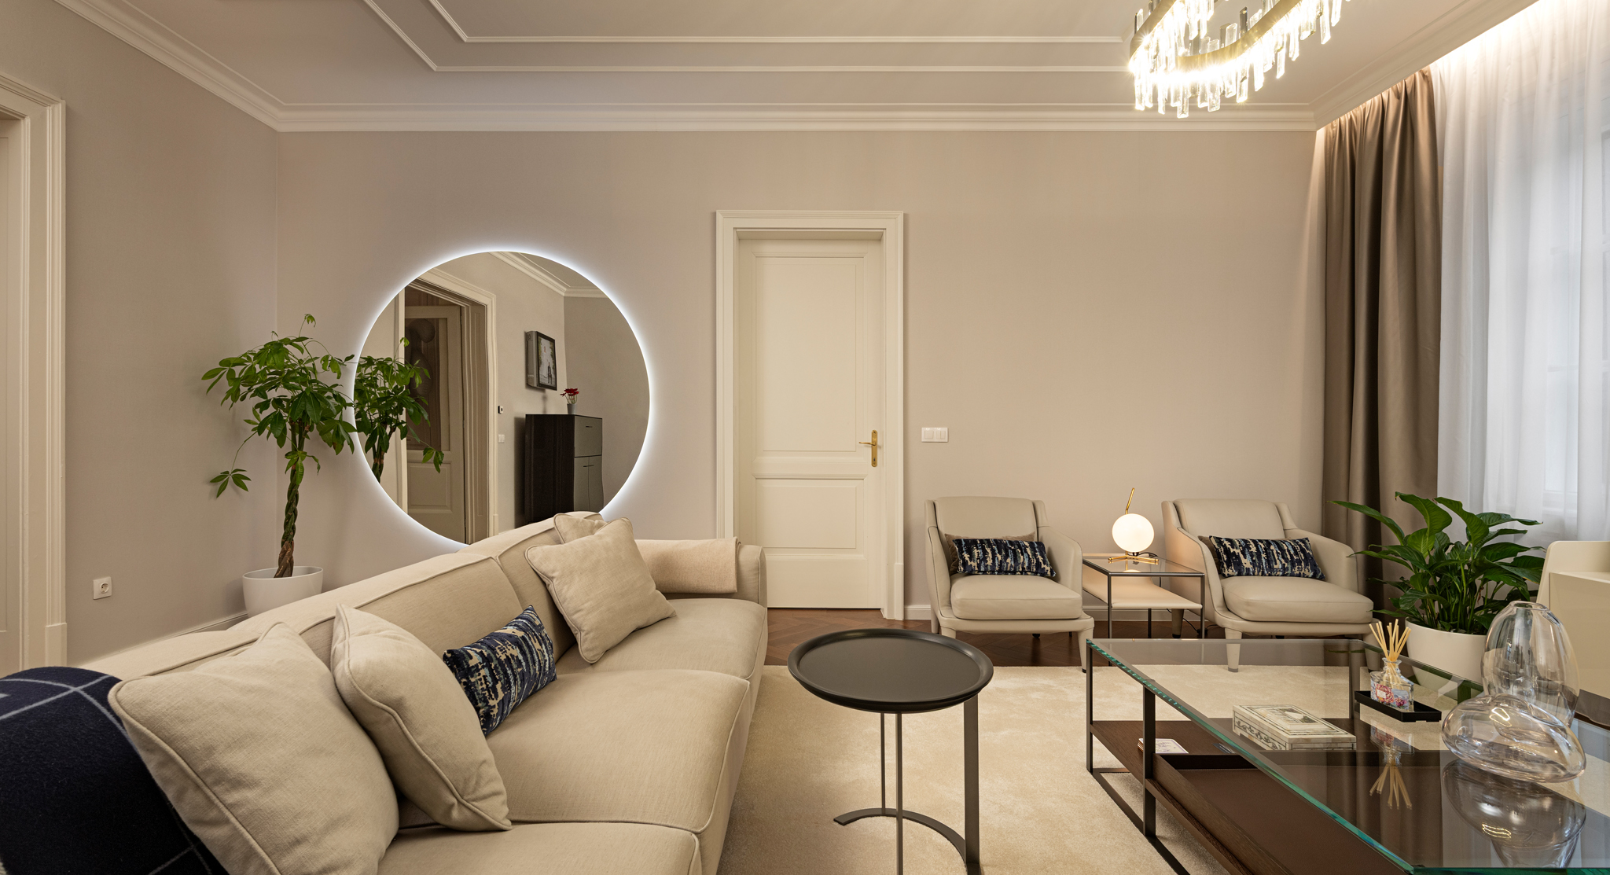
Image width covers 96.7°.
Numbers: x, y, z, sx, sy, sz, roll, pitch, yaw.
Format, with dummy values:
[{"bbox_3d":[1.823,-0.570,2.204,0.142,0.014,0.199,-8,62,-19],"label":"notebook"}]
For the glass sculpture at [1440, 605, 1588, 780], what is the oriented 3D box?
[{"bbox_3d":[1.475,0.502,1.490,0.215,0.295,0.310,0,0,45],"label":"glass sculpture"}]

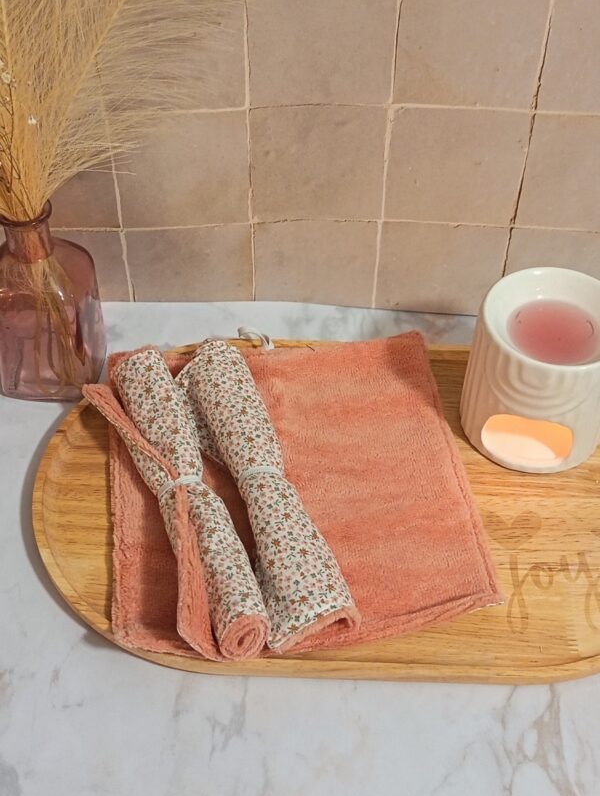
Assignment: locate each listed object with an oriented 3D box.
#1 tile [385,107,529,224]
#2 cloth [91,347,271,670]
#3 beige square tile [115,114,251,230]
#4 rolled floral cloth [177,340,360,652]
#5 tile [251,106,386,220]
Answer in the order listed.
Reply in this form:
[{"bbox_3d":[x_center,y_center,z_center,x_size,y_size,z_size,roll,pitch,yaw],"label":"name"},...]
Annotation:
[{"bbox_3d":[0.117,-0.175,0.838,0.101,0.102,0.009,0,47,-1],"label":"tile"},{"bbox_3d":[-0.088,0.063,0.751,0.061,0.037,0.249,-14,49,-14],"label":"cloth"},{"bbox_3d":[-0.088,-0.173,0.836,0.101,0.101,0.009,0,47,-1],"label":"beige square tile"},{"bbox_3d":[-0.027,0.052,0.761,0.059,0.037,0.251,-12,48,-11],"label":"rolled floral cloth"},{"bbox_3d":[0.014,-0.177,0.835,0.099,0.101,0.009,0,47,-1],"label":"tile"}]

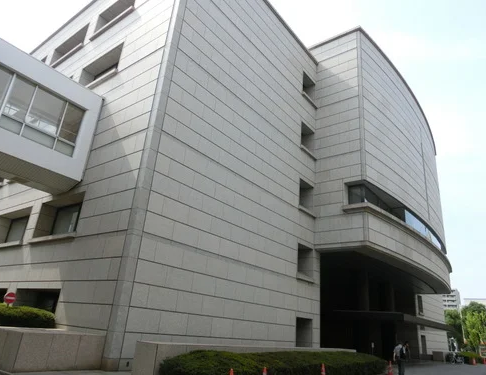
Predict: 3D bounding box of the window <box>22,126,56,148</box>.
[{"bbox_3d":[-8.660,-2.120,15.340,0.070,0.540,1.280,-11,-27,37],"label":"window"}]

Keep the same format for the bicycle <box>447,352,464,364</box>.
[{"bbox_3d":[20.996,16.887,35.621,1.650,1.020,0.550,10,-22,-13],"label":"bicycle"}]

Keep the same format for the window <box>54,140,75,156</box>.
[{"bbox_3d":[-7.955,-1.740,16.165,0.070,0.540,0.830,-11,-27,37],"label":"window"}]

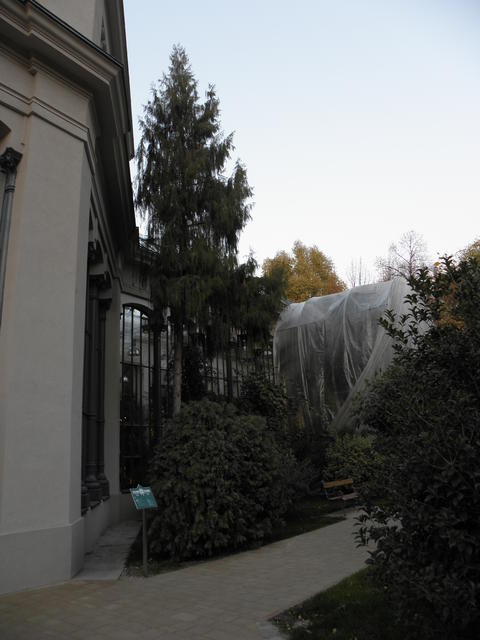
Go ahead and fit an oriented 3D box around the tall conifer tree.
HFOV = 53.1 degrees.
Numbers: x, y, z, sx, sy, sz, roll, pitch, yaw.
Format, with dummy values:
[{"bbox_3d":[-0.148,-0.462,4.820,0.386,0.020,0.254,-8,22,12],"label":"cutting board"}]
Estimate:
[{"bbox_3d":[-1.279,-1.812,12.672,3.203,13.640,3.100,-3,-16,0],"label":"tall conifer tree"}]

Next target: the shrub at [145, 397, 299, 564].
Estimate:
[{"bbox_3d":[-0.334,2.896,9.174,2.635,2.583,2.428,-3,-16,0],"label":"shrub"}]

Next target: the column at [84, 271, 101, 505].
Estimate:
[{"bbox_3d":[-3.196,1.461,10.486,0.310,4.960,0.310,-1,-16,-9],"label":"column"}]

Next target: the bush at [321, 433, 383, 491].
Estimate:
[{"bbox_3d":[3.251,4.298,13.768,2.015,2.015,1.912,-3,-16,0],"label":"bush"}]

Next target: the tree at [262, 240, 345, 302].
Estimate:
[{"bbox_3d":[4.930,2.398,33.616,6.510,16.327,6.407,-3,-16,0],"label":"tree"}]

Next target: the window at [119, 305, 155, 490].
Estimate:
[{"bbox_3d":[-2.821,2.024,13.167,0.227,5.167,1.240,-14,-19,34],"label":"window"}]

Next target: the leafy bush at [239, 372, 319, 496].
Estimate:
[{"bbox_3d":[0.963,3.337,12.681,2.222,3.513,2.170,-3,-16,0],"label":"leafy bush"}]

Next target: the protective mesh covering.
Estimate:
[{"bbox_3d":[3.849,2.536,17.052,4.650,6.923,3.410,-14,-19,34],"label":"protective mesh covering"}]

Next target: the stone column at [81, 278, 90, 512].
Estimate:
[{"bbox_3d":[-3.016,1.211,9.265,0.300,4.805,0.300,-1,-16,-9],"label":"stone column"}]

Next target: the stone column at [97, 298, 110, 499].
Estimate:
[{"bbox_3d":[-3.445,1.955,12.176,0.310,4.960,0.310,-1,-16,-9],"label":"stone column"}]

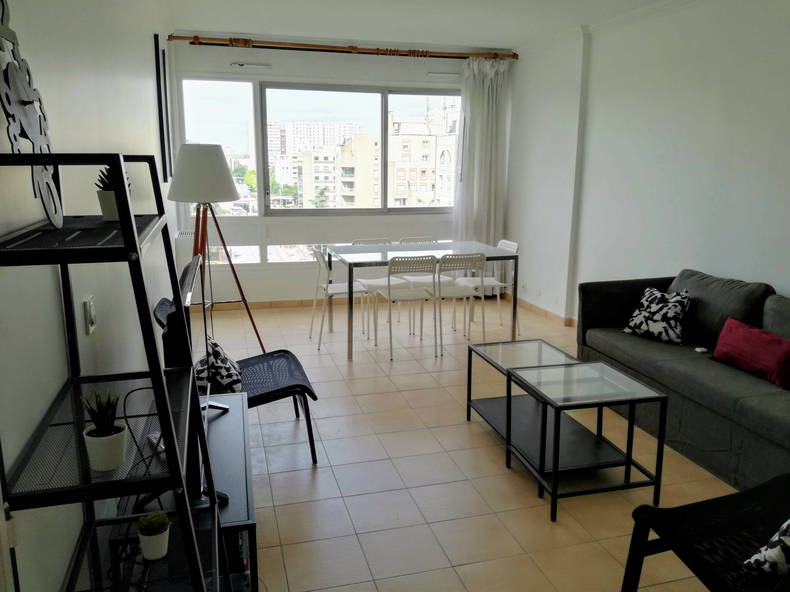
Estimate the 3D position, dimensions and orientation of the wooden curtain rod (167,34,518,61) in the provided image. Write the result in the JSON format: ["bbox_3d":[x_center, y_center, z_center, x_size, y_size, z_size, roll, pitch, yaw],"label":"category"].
[{"bbox_3d":[-0.366,-2.353,5.866,3.378,0.065,0.085,-3,12,-15],"label":"wooden curtain rod"}]

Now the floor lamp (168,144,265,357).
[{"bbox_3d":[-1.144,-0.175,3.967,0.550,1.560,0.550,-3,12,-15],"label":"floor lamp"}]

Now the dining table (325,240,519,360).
[{"bbox_3d":[0.197,0.006,5.090,1.360,0.740,0.855,-3,12,-15],"label":"dining table"}]

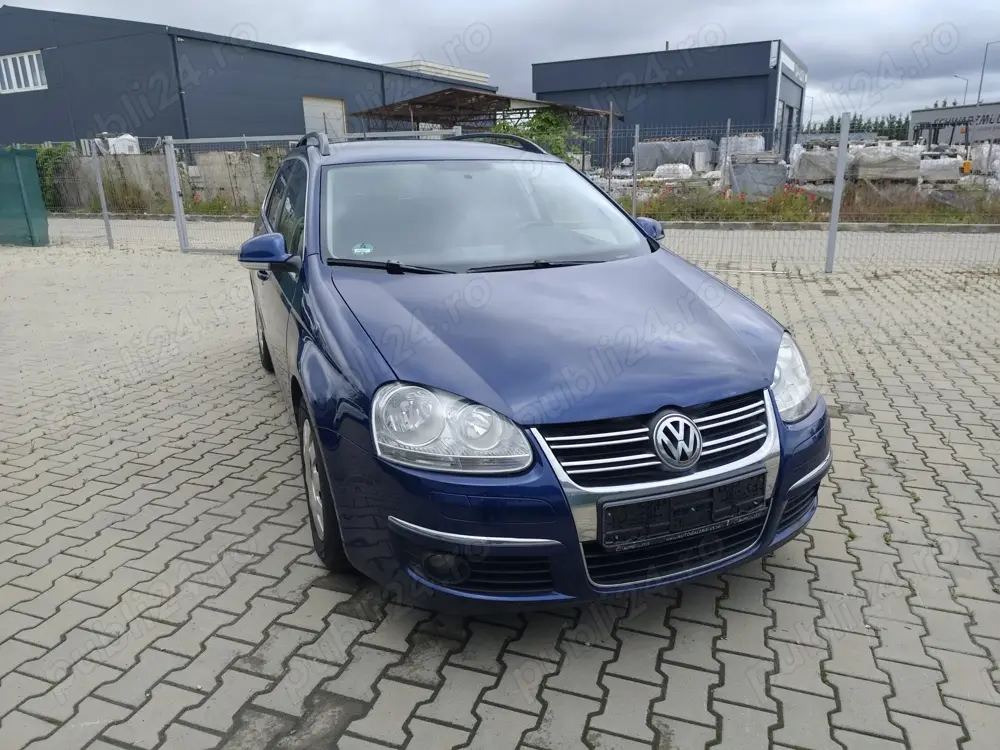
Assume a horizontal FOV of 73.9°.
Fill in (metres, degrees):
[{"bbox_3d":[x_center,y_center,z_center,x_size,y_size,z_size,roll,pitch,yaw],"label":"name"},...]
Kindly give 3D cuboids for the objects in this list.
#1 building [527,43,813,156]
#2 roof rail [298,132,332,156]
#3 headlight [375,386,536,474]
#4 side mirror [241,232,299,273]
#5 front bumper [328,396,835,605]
[{"bbox_3d":[9.778,-14.015,38.218,12.211,6.700,10.460,7,19,26],"label":"building"},{"bbox_3d":[-1.181,-1.320,3.893,0.070,0.110,2.050,-7,18,-21],"label":"roof rail"},{"bbox_3d":[-0.140,0.126,1.705,0.380,0.220,0.360,-7,18,-21],"label":"headlight"},{"bbox_3d":[-0.914,-0.483,2.643,0.235,0.150,0.150,-7,18,-21],"label":"side mirror"},{"bbox_3d":[0.393,0.296,1.988,1.760,0.530,0.600,-7,18,-21],"label":"front bumper"}]

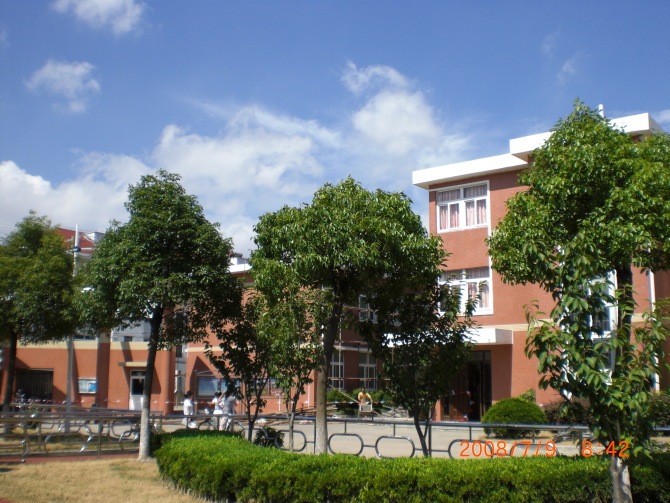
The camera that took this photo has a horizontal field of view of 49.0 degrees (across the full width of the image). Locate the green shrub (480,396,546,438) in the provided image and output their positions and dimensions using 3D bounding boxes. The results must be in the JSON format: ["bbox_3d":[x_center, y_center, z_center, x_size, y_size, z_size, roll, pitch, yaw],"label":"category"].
[{"bbox_3d":[5.813,5.335,23.725,2.073,1.263,1.950,0,-11,0],"label":"green shrub"}]

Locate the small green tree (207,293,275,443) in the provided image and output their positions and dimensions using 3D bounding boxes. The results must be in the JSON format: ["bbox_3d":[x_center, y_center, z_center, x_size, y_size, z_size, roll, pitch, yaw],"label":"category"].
[{"bbox_3d":[-2.089,2.707,15.974,1.400,3.703,1.400,0,-11,0],"label":"small green tree"}]

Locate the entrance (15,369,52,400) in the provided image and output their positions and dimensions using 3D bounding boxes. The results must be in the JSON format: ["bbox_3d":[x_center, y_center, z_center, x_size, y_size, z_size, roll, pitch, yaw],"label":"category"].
[{"bbox_3d":[-17.339,8.086,42.234,2.300,2.707,0.300,4,-11,-20],"label":"entrance"}]

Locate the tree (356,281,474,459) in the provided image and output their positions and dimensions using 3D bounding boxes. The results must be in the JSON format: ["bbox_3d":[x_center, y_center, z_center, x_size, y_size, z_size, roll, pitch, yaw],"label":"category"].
[{"bbox_3d":[1.454,2.262,13.006,1.998,3.496,2.000,0,-11,0],"label":"tree"}]

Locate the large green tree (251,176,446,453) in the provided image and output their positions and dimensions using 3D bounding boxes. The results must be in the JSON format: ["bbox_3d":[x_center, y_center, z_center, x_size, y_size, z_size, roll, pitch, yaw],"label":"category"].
[{"bbox_3d":[0.270,1.357,14.597,3.838,5.856,3.700,0,-11,0],"label":"large green tree"}]

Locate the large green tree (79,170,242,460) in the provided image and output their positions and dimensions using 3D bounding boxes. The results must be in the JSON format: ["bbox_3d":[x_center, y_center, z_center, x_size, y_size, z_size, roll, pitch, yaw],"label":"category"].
[{"bbox_3d":[-4.017,1.371,16.832,3.683,6.645,3.500,0,-11,0],"label":"large green tree"}]

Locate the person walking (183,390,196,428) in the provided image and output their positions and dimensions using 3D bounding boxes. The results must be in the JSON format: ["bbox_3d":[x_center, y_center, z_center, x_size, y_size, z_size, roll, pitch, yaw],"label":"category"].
[{"bbox_3d":[-5.007,5.534,25.214,0.420,1.515,0.480,3,-11,-14],"label":"person walking"}]

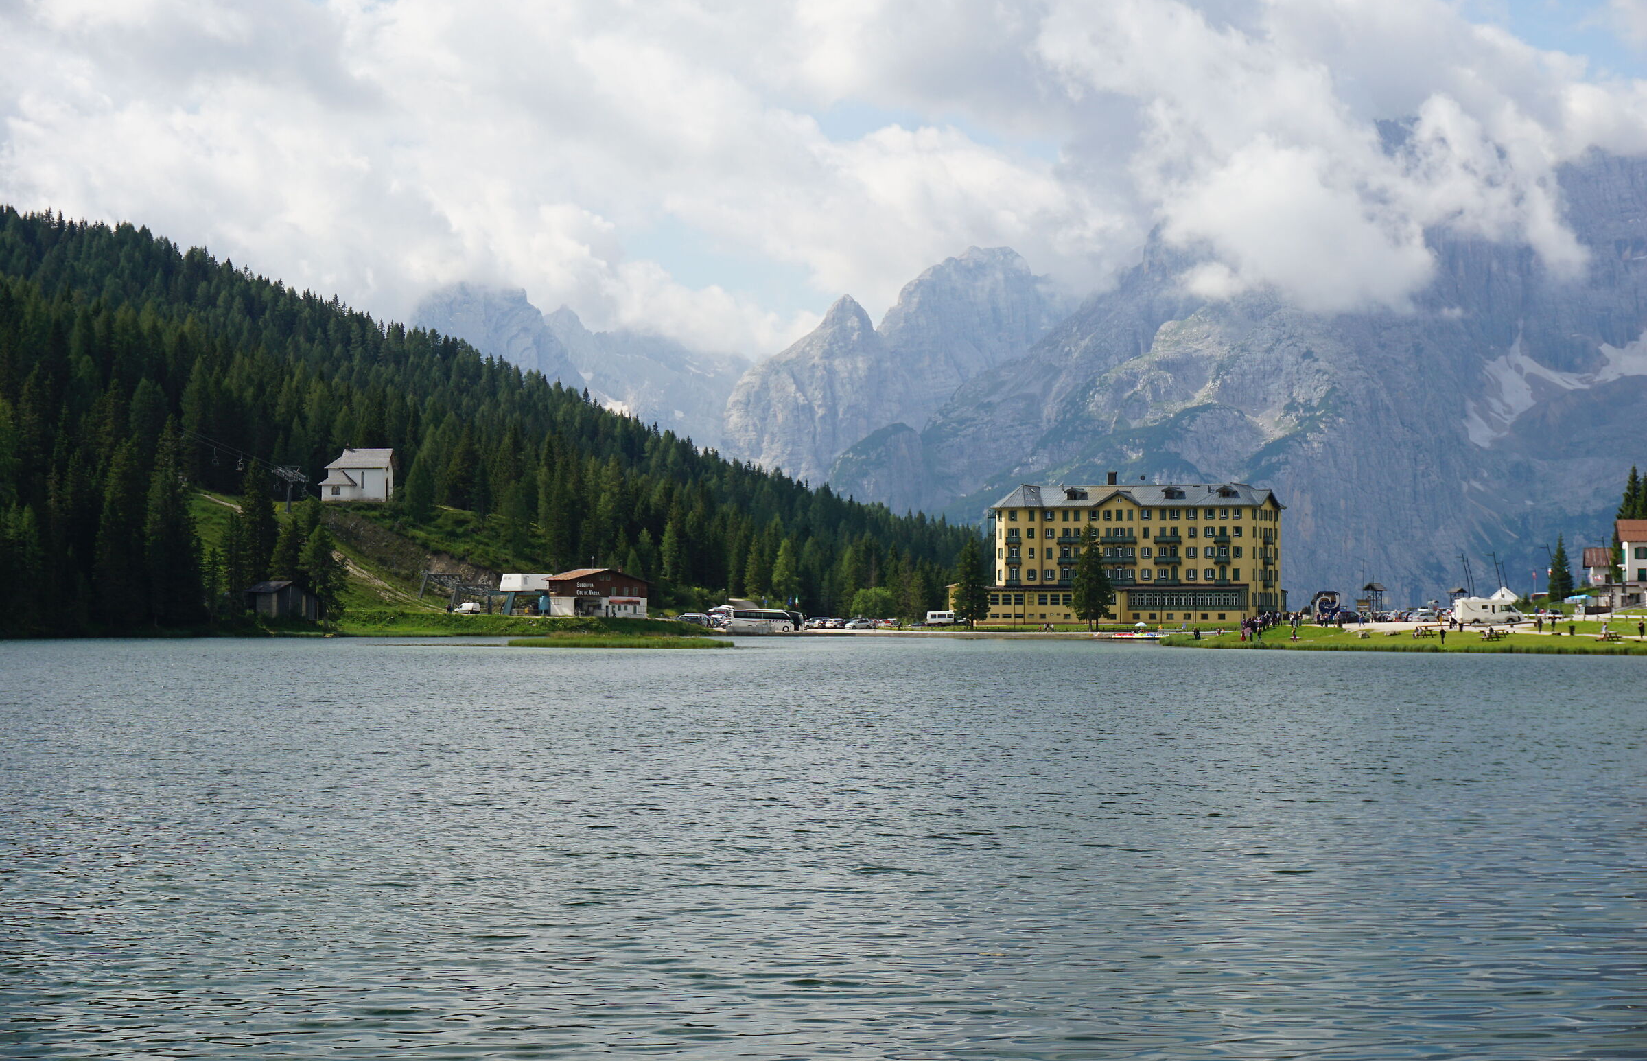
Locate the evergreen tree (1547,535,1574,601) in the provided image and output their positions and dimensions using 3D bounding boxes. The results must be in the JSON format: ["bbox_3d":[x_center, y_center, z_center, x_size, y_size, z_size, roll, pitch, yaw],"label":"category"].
[{"bbox_3d":[96.254,4.915,430.000,3.528,8.486,3.528,0,-1,0],"label":"evergreen tree"}]

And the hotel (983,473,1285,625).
[{"bbox_3d":[52.815,3.514,562.000,47.206,25.686,19.000,-1,-1,26],"label":"hotel"}]

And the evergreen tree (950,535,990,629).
[{"bbox_3d":[23.514,8.357,528.000,6.394,15.063,6.394,0,-1,0],"label":"evergreen tree"}]

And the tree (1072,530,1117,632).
[{"bbox_3d":[42.597,7.591,518.000,6.880,16.195,6.880,0,-1,0],"label":"tree"}]

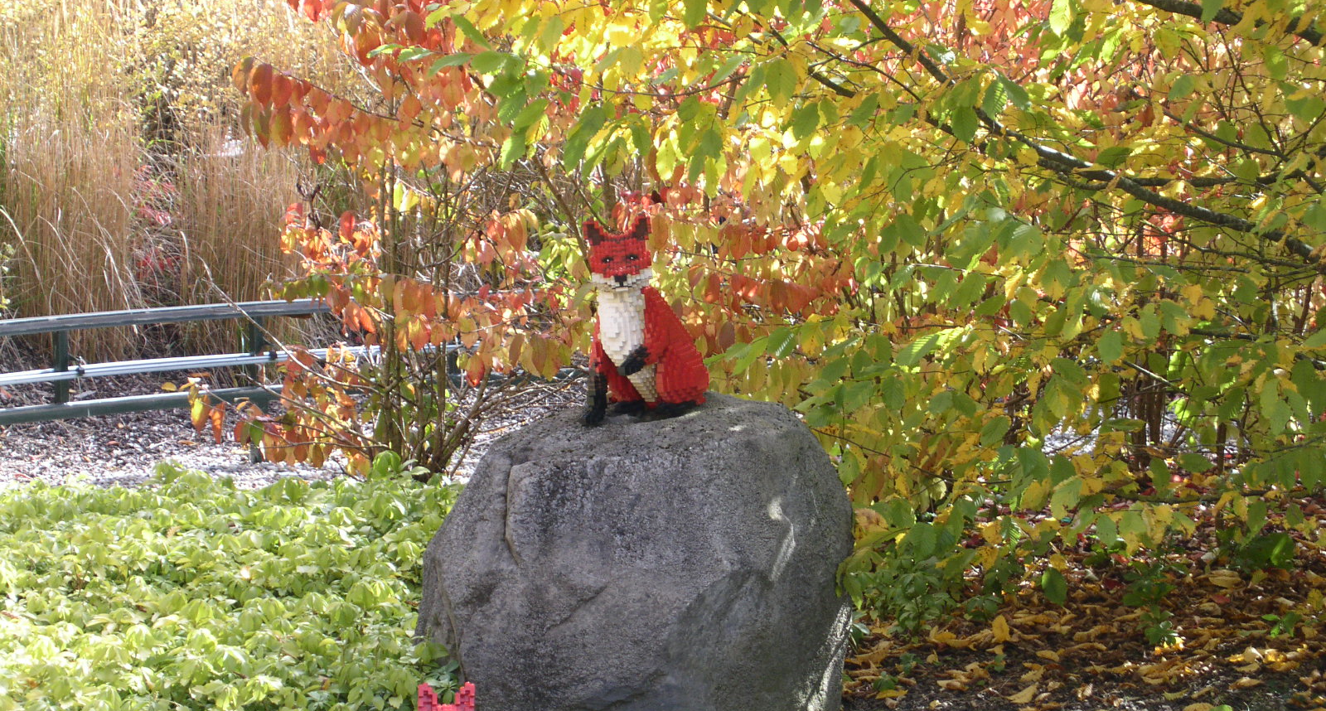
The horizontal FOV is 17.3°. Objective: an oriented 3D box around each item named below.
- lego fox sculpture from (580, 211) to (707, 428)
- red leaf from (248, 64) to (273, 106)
[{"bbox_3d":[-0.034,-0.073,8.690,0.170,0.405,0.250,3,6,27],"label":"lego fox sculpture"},{"bbox_3d":[-0.956,-0.645,10.400,0.059,0.103,0.030,0,5,0],"label":"red leaf"}]

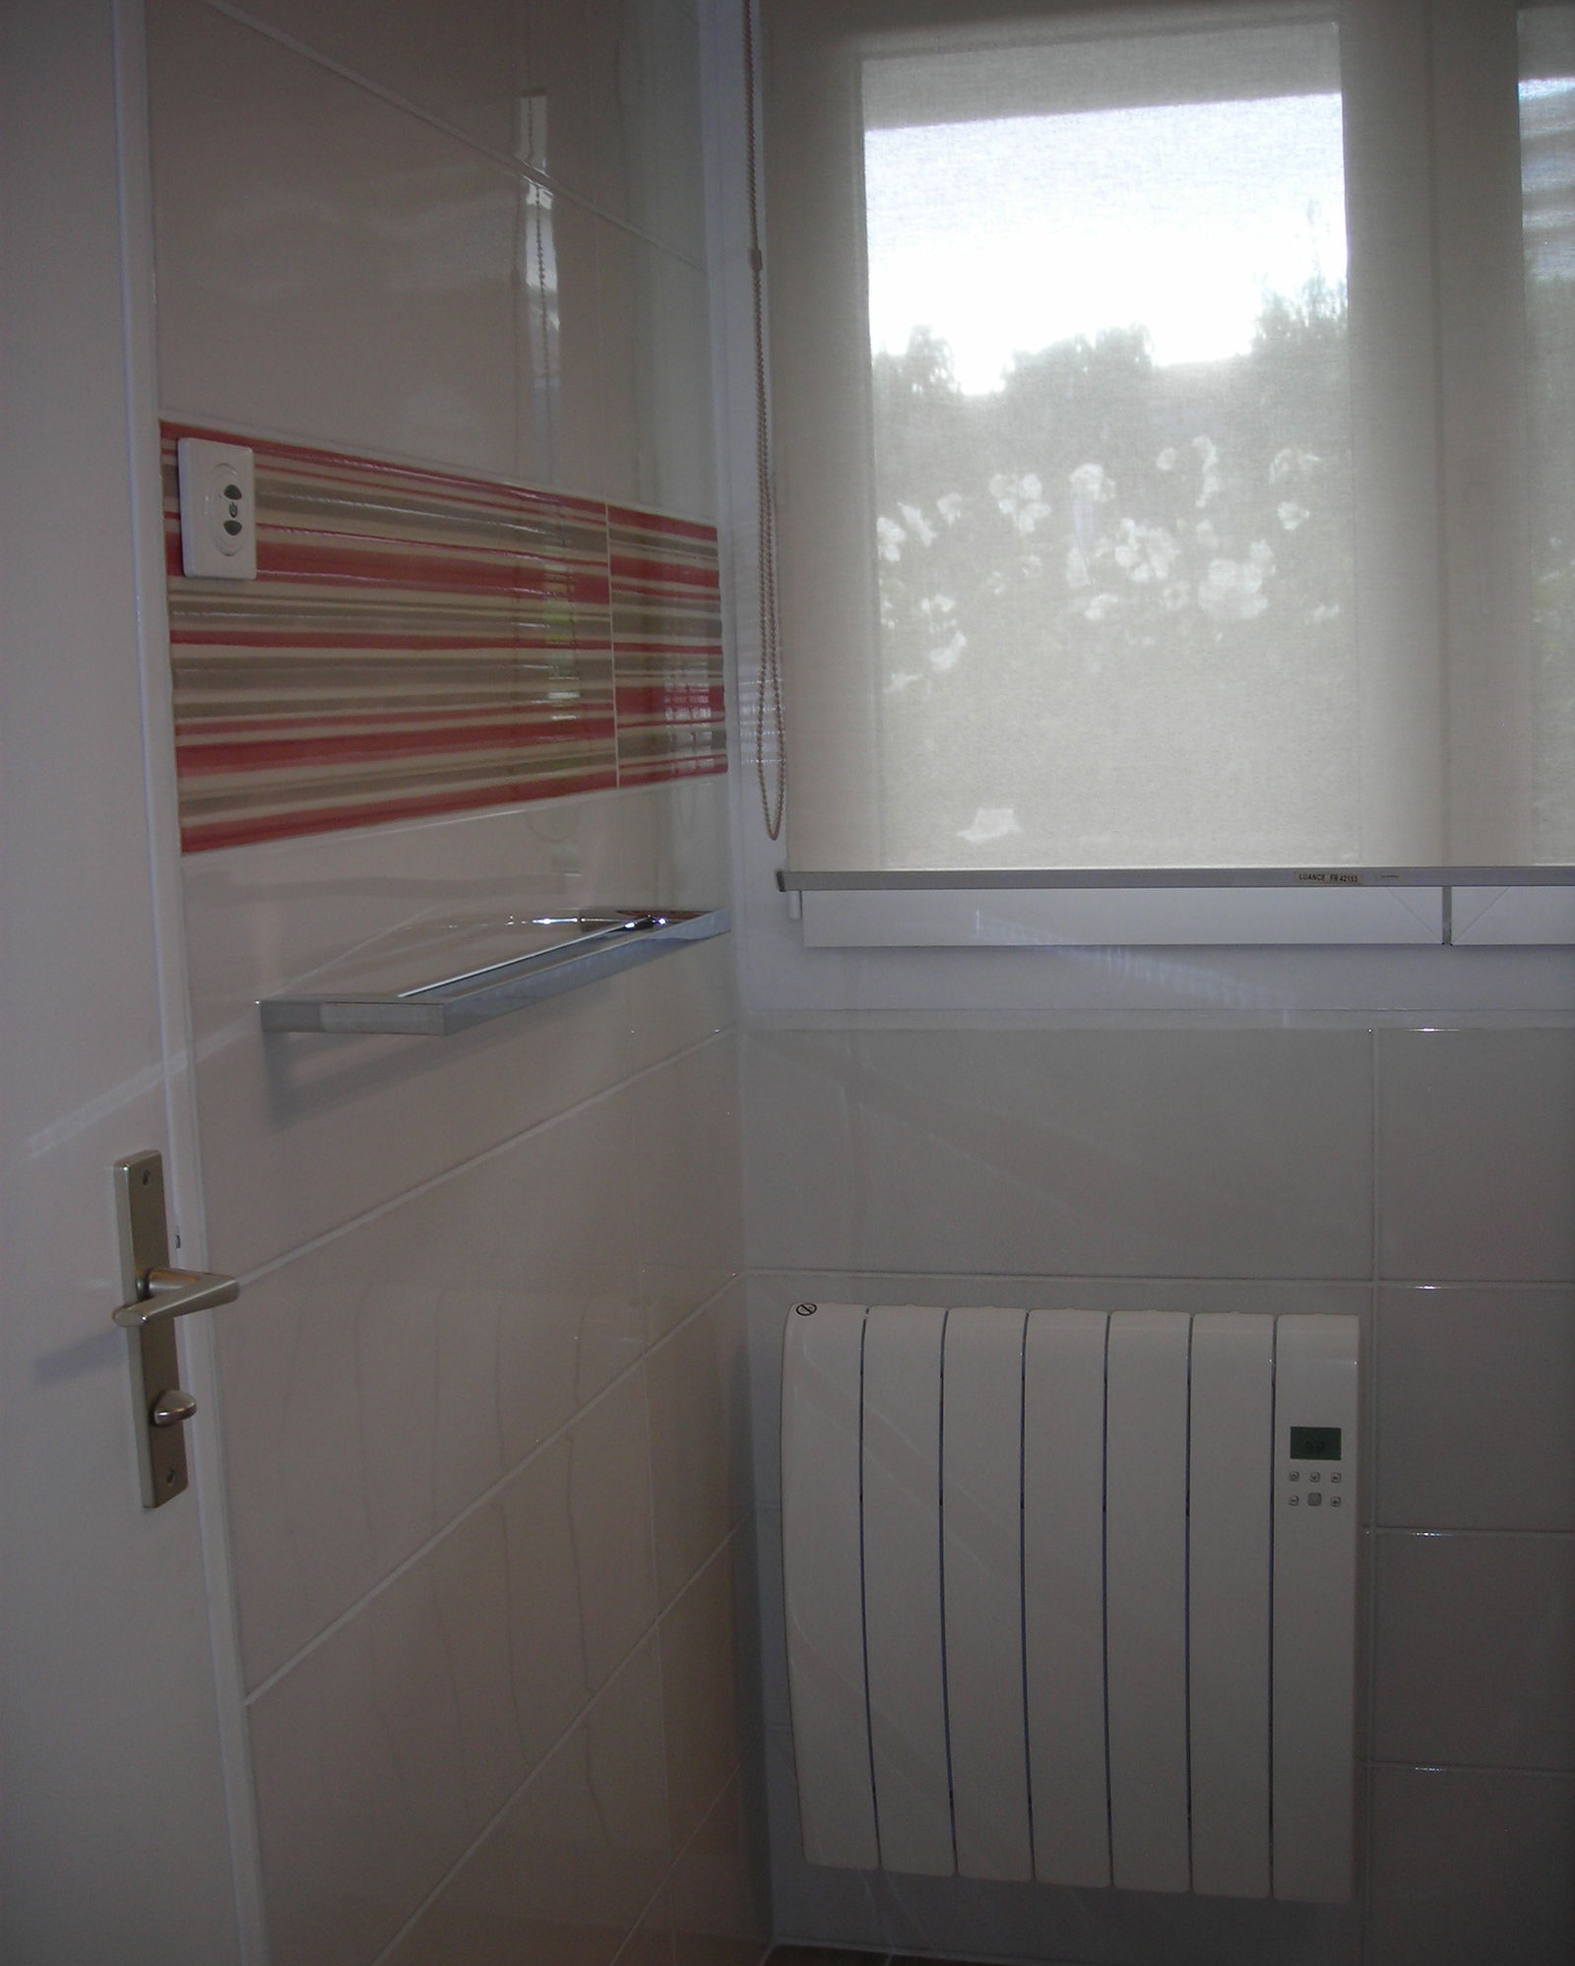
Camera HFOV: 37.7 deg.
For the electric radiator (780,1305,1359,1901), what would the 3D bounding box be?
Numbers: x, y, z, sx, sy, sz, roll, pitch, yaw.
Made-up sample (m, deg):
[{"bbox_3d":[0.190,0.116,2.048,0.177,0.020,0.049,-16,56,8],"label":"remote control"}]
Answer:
[{"bbox_3d":[0.278,0.610,2.250,0.553,0.583,0.105,0,7,14],"label":"electric radiator"}]

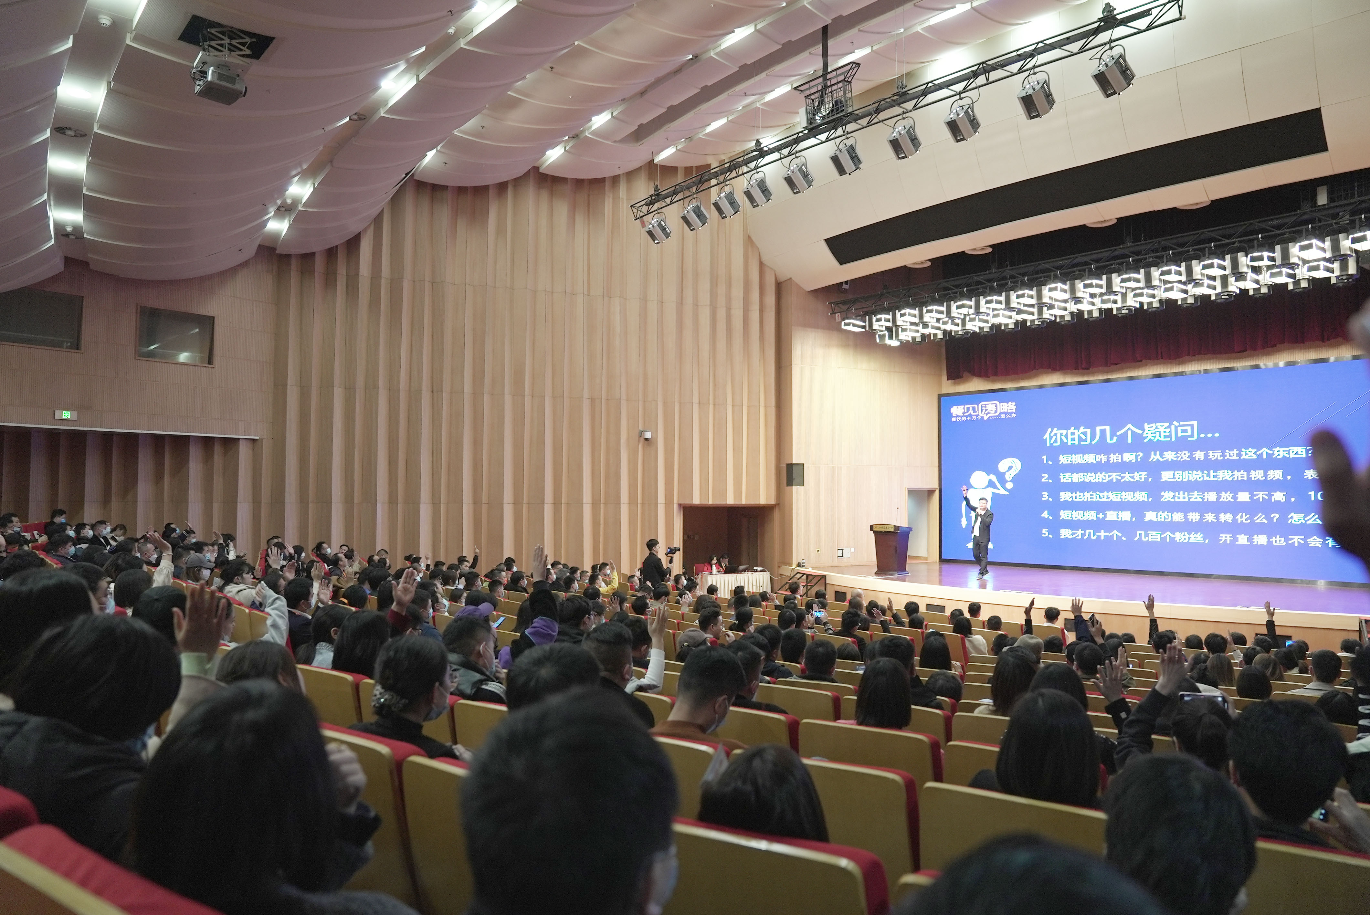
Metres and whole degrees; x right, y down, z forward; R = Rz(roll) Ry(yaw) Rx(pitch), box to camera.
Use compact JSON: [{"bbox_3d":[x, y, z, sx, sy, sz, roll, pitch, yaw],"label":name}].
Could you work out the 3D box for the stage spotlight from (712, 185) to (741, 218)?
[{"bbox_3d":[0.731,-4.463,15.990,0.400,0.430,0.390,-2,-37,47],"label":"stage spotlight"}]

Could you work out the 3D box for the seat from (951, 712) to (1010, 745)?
[{"bbox_3d":[1.627,1.697,4.398,0.560,0.980,0.640,-1,-3,31],"label":"seat"}]

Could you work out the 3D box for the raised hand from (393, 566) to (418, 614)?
[{"bbox_3d":[-1.299,0.615,4.250,0.110,0.220,0.065,12,-3,-15],"label":"raised hand"}]

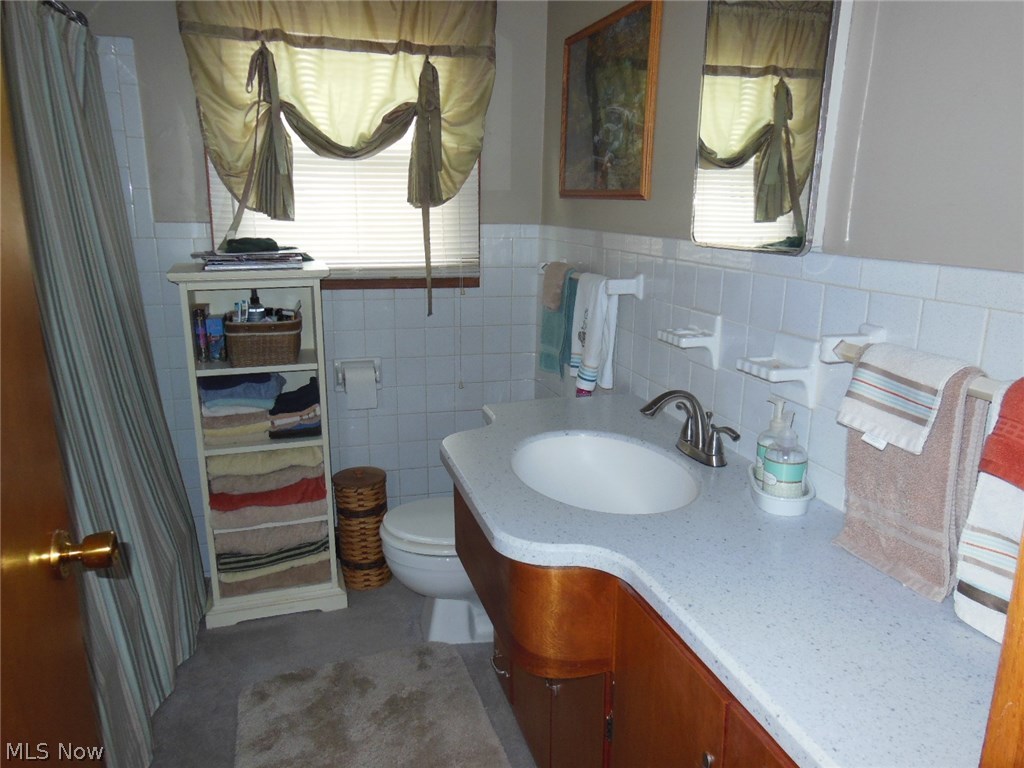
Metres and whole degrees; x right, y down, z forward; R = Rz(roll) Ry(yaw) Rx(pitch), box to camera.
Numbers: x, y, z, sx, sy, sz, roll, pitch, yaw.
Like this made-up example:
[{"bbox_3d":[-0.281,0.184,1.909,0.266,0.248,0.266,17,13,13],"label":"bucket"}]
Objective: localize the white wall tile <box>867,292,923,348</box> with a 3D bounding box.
[{"bbox_3d":[0.600,-0.084,1.161,0.009,0.108,0.108,-3,14,-16],"label":"white wall tile"}]

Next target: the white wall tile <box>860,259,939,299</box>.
[{"bbox_3d":[0.600,-0.164,1.143,0.010,0.049,0.152,-3,14,-16],"label":"white wall tile"}]

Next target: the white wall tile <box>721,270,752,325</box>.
[{"bbox_3d":[0.479,-0.186,1.569,0.009,0.108,0.108,-3,14,-16],"label":"white wall tile"}]

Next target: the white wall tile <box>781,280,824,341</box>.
[{"bbox_3d":[0.543,-0.136,1.377,0.010,0.108,0.108,-3,14,-16],"label":"white wall tile"}]

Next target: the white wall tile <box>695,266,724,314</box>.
[{"bbox_3d":[0.448,-0.212,1.671,0.009,0.108,0.108,-3,14,-16],"label":"white wall tile"}]

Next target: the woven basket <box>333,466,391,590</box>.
[{"bbox_3d":[-0.539,0.521,2.680,0.185,0.405,0.185,-3,14,-16],"label":"woven basket"}]

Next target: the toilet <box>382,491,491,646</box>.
[{"bbox_3d":[-0.095,0.469,2.405,0.670,0.680,0.430,-3,14,-16],"label":"toilet"}]

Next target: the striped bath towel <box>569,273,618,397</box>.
[{"bbox_3d":[0.227,-0.150,2.111,0.085,0.305,0.215,-3,14,-16],"label":"striped bath towel"}]

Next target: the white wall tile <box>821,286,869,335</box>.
[{"bbox_3d":[0.574,-0.111,1.276,0.010,0.108,0.108,-3,14,-16],"label":"white wall tile"}]

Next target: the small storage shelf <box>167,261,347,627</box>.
[{"bbox_3d":[-0.829,0.186,2.506,0.457,1.159,0.347,-3,14,-16],"label":"small storage shelf"}]

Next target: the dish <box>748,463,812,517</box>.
[{"bbox_3d":[0.490,0.190,1.350,0.107,0.037,0.187,4,14,12],"label":"dish"}]

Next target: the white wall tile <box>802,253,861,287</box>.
[{"bbox_3d":[0.563,-0.202,1.298,0.010,0.051,0.150,-3,14,-16],"label":"white wall tile"}]

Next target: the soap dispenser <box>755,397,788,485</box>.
[{"bbox_3d":[0.497,0.105,1.378,0.073,0.163,0.072,0,14,-4],"label":"soap dispenser"}]

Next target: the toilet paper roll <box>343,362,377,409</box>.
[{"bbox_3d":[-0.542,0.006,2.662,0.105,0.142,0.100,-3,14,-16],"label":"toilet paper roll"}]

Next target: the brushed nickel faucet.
[{"bbox_3d":[0.346,0.085,1.542,0.178,0.146,0.200,-3,14,-16],"label":"brushed nickel faucet"}]

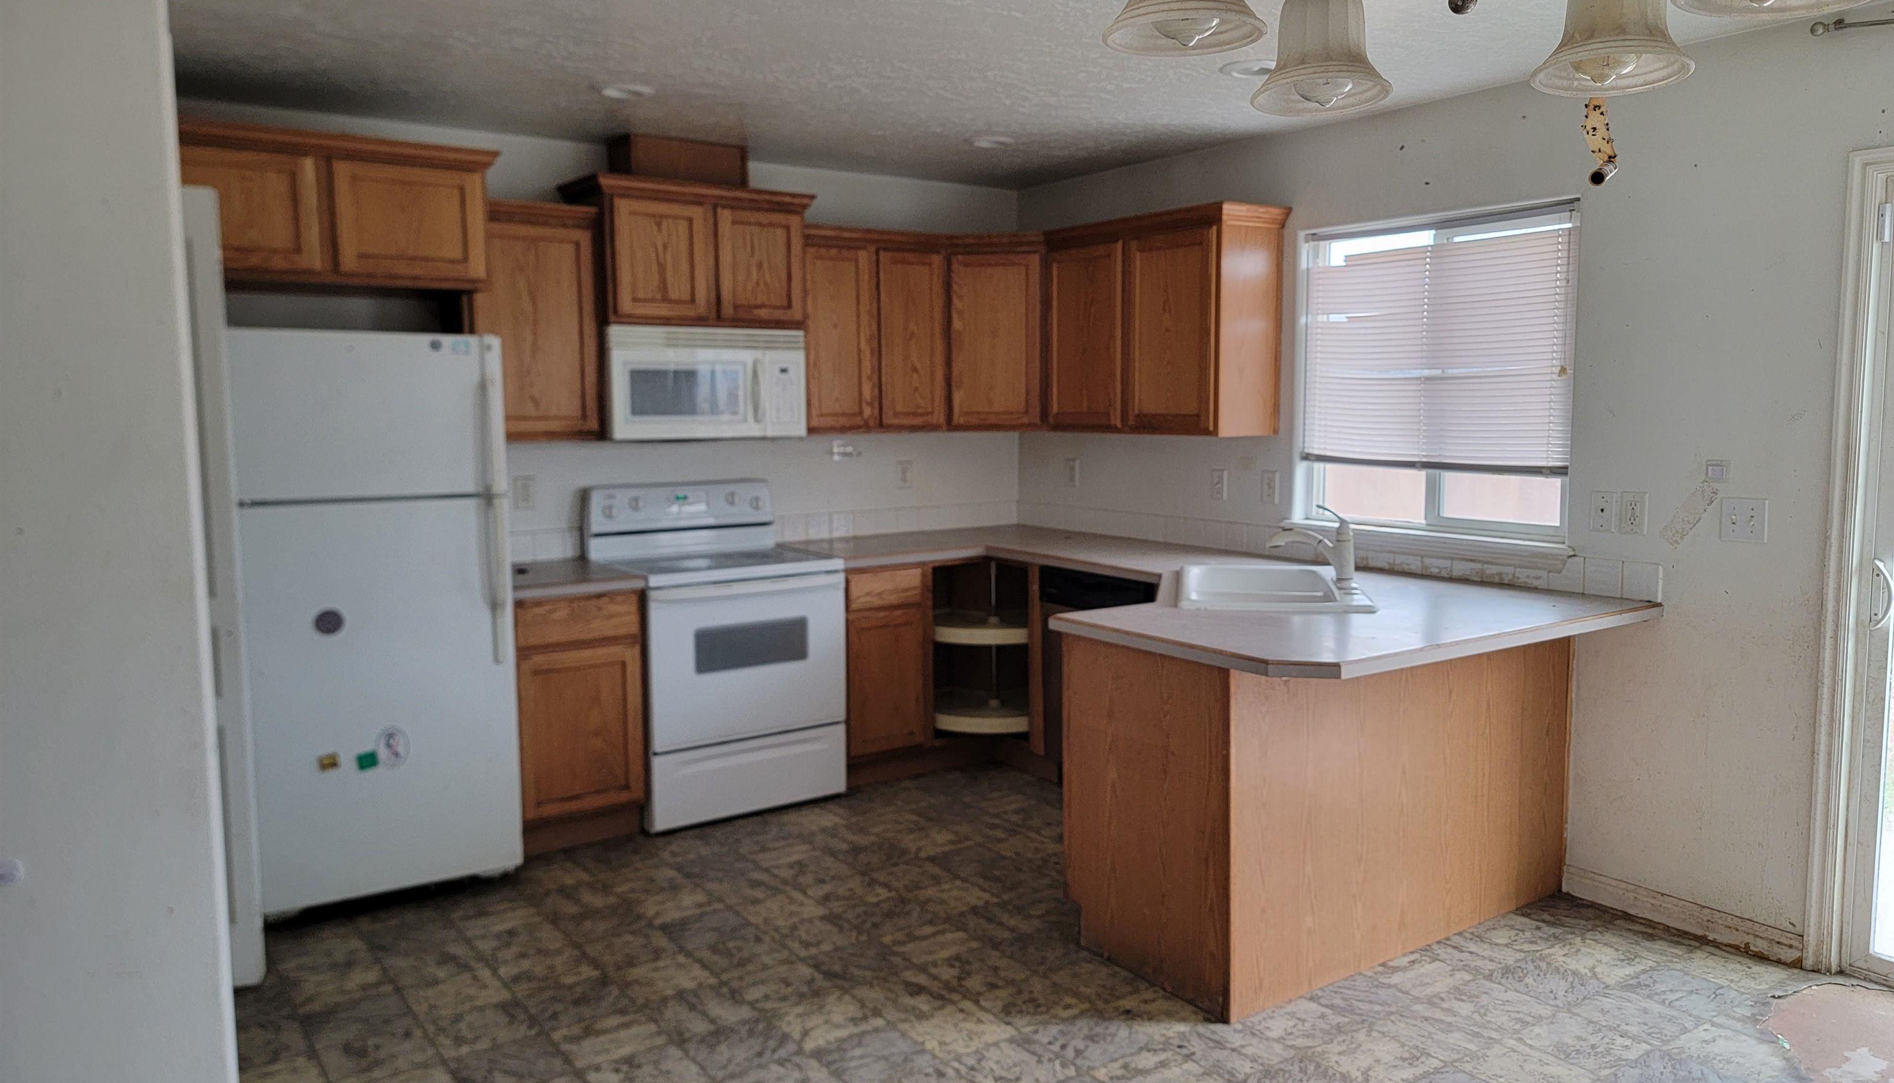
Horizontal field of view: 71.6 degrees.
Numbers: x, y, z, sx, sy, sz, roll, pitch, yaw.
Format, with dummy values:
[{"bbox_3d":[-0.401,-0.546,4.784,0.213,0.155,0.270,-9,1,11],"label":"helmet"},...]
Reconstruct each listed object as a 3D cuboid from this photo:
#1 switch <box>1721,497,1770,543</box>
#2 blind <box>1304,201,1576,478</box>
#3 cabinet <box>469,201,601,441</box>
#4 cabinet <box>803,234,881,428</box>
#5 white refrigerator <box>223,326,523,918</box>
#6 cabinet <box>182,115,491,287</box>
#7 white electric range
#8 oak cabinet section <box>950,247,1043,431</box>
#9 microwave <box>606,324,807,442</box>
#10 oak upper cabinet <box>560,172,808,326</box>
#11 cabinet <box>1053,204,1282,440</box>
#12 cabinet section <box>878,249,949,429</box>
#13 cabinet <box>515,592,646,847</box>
[{"bbox_3d":[2.120,-0.055,3.501,0.016,0.113,0.116,-5,7,-35],"label":"switch"},{"bbox_3d":[1.567,-0.632,4.277,0.040,0.790,1.012,-5,7,-35],"label":"blind"},{"bbox_3d":[-1.465,-0.741,4.562,0.450,0.781,0.360,-5,7,-35],"label":"cabinet"},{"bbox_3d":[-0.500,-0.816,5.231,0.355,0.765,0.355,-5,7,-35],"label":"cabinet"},{"bbox_3d":[-1.839,0.221,4.119,0.743,1.695,0.760,-5,7,-35],"label":"white refrigerator"},{"bbox_3d":[-1.945,-0.986,4.046,0.960,0.417,0.615,-5,7,-35],"label":"cabinet"},{"bbox_3d":[-0.859,0.391,4.892,0.758,1.180,0.665,-5,7,-35],"label":"white electric range"},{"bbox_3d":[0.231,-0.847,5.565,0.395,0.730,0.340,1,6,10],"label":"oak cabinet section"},{"bbox_3d":[-0.951,-0.590,4.909,0.761,0.398,0.405,-5,7,-35],"label":"microwave"},{"bbox_3d":[-0.943,-1.034,4.856,0.840,0.497,0.425,-5,7,-35],"label":"oak upper cabinet"},{"bbox_3d":[0.803,-0.808,5.015,0.365,0.791,0.975,-5,7,-35],"label":"cabinet"},{"bbox_3d":[-0.223,-0.838,5.474,0.345,0.730,0.325,-4,8,-34],"label":"cabinet section"},{"bbox_3d":[-1.382,0.580,4.595,0.450,0.875,0.625,-5,7,-35],"label":"cabinet"}]

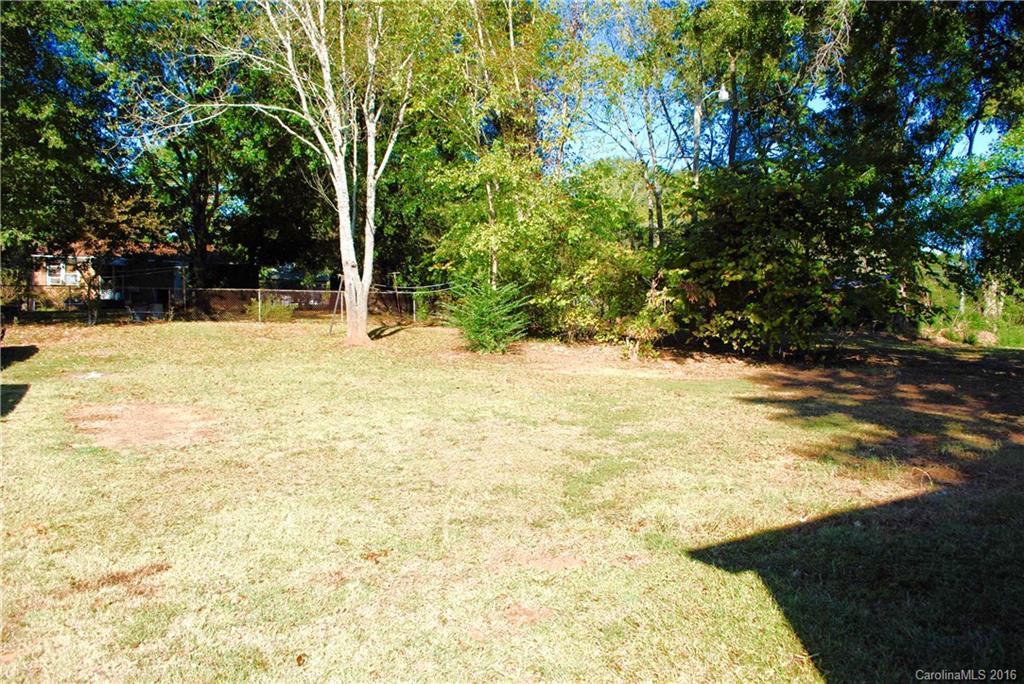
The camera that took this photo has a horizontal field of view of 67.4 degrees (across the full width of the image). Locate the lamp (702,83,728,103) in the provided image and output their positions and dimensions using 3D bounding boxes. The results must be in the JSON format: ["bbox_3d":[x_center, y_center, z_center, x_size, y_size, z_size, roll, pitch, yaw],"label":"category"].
[{"bbox_3d":[6.356,-7.793,24.000,0.780,0.620,0.360,1,5,12],"label":"lamp"}]

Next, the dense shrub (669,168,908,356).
[{"bbox_3d":[6.693,-2.021,18.600,5.600,4.350,4.200,0,5,0],"label":"dense shrub"}]

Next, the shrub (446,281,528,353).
[{"bbox_3d":[-0.590,-0.638,18.500,1.930,1.700,1.850,0,5,0],"label":"shrub"}]

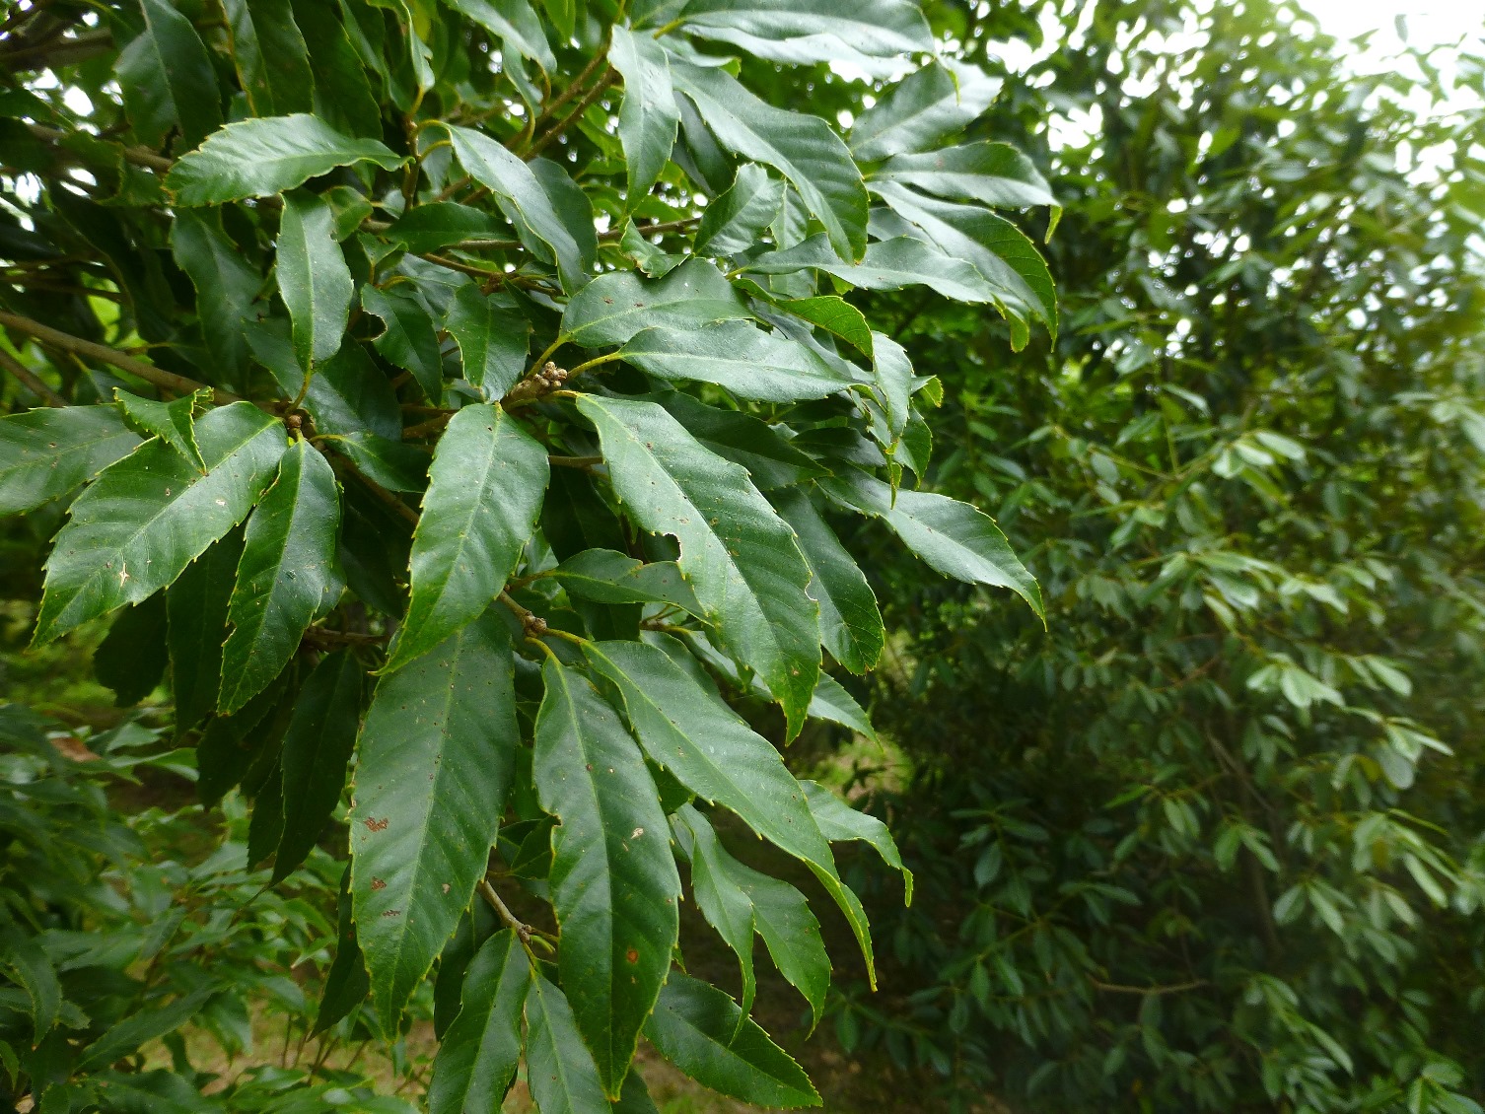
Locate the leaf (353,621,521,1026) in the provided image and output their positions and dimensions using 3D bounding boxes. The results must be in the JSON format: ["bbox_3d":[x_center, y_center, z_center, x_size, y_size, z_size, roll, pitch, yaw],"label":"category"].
[{"bbox_3d":[-0.100,0.080,0.336,0.050,0.137,0.014,5,-13,1],"label":"leaf"}]

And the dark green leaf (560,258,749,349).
[{"bbox_3d":[-0.034,-0.106,0.435,0.086,0.018,0.040,-12,47,-20],"label":"dark green leaf"}]

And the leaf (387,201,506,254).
[{"bbox_3d":[-0.147,-0.166,0.520,0.060,0.030,0.016,-6,-32,-19],"label":"leaf"}]

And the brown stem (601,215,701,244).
[{"bbox_3d":[-0.049,-0.174,0.546,0.056,0.006,0.006,-13,0,0],"label":"brown stem"}]

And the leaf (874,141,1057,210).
[{"bbox_3d":[0.102,-0.178,0.486,0.093,0.015,0.032,21,36,31],"label":"leaf"}]

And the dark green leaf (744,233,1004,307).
[{"bbox_3d":[0.053,-0.121,0.436,0.115,0.015,0.033,13,36,21],"label":"dark green leaf"}]

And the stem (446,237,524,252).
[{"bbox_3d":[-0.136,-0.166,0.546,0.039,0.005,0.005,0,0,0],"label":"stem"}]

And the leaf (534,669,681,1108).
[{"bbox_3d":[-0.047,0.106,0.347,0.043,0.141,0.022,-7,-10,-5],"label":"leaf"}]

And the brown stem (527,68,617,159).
[{"bbox_3d":[-0.096,-0.249,0.580,0.070,0.006,0.006,-37,0,17],"label":"brown stem"}]

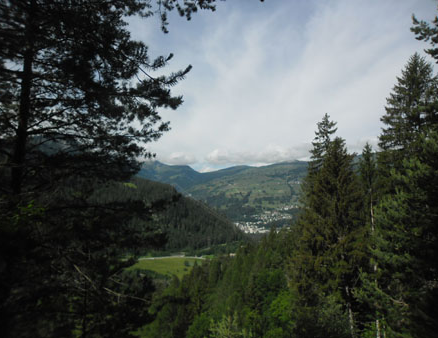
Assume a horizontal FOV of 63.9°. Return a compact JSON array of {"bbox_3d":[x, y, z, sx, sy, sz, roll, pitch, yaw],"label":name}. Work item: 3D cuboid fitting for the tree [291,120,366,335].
[{"bbox_3d":[7.800,4.000,25.000,5.100,15.200,5.000,0,-7,0],"label":"tree"}]

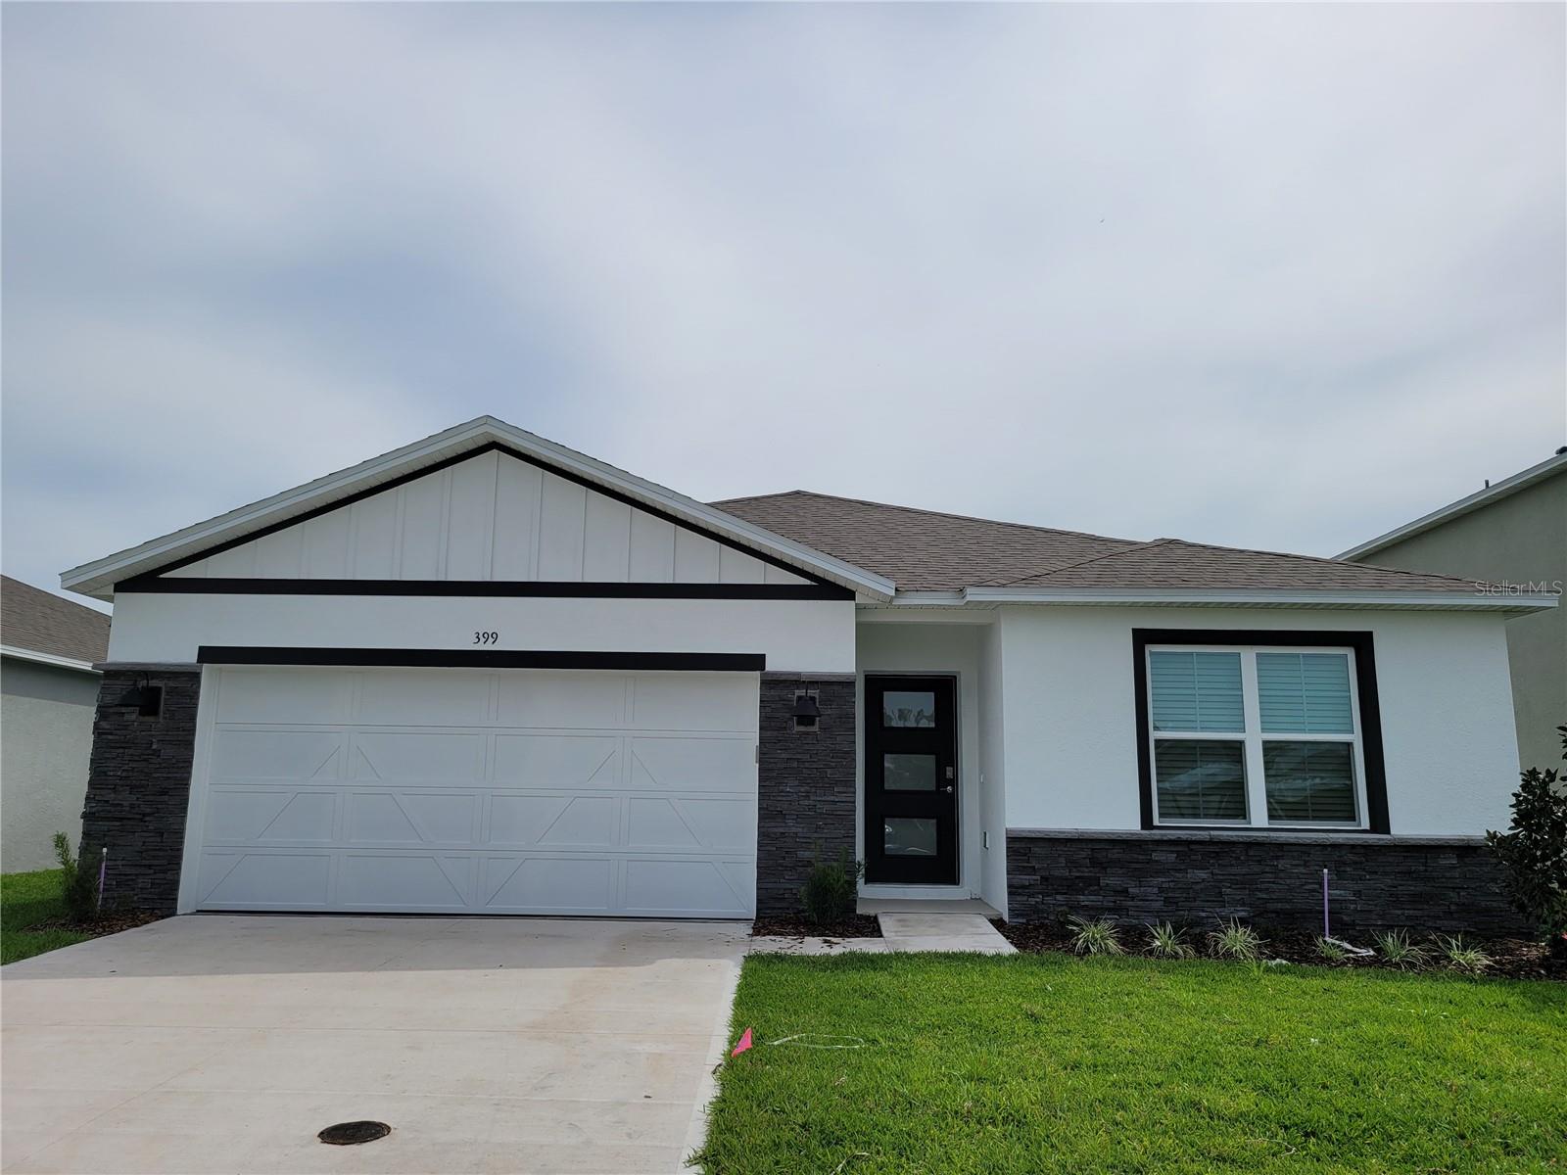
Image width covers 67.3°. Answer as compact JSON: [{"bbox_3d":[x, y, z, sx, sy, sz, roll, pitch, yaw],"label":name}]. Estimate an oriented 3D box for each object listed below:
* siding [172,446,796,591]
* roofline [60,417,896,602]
[{"bbox_3d":[-2.626,-0.651,10.549,5.847,1.214,0.120,1,-10,1],"label":"siding"},{"bbox_3d":[-2.650,-0.677,10.478,7.247,1.620,0.451,1,-10,1],"label":"roofline"}]

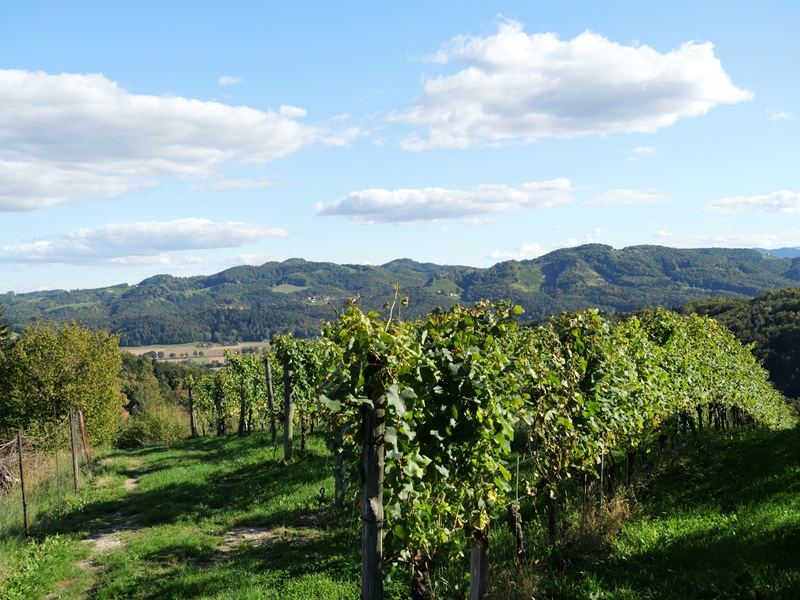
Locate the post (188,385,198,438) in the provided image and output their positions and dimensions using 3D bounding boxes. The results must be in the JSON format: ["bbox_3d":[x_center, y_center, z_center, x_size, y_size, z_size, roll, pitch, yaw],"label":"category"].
[{"bbox_3d":[-6.370,3.405,27.000,0.115,1.680,0.115,-4,0,0],"label":"post"}]

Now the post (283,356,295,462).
[{"bbox_3d":[-1.680,1.632,13.300,0.120,1.643,0.120,0,0,0],"label":"post"}]

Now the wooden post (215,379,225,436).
[{"bbox_3d":[-4.955,2.955,24.200,0.110,1.613,0.110,2,0,0],"label":"wooden post"}]

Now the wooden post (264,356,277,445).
[{"bbox_3d":[-2.443,1.925,16.700,0.100,1.650,0.100,-5,0,0],"label":"wooden post"}]

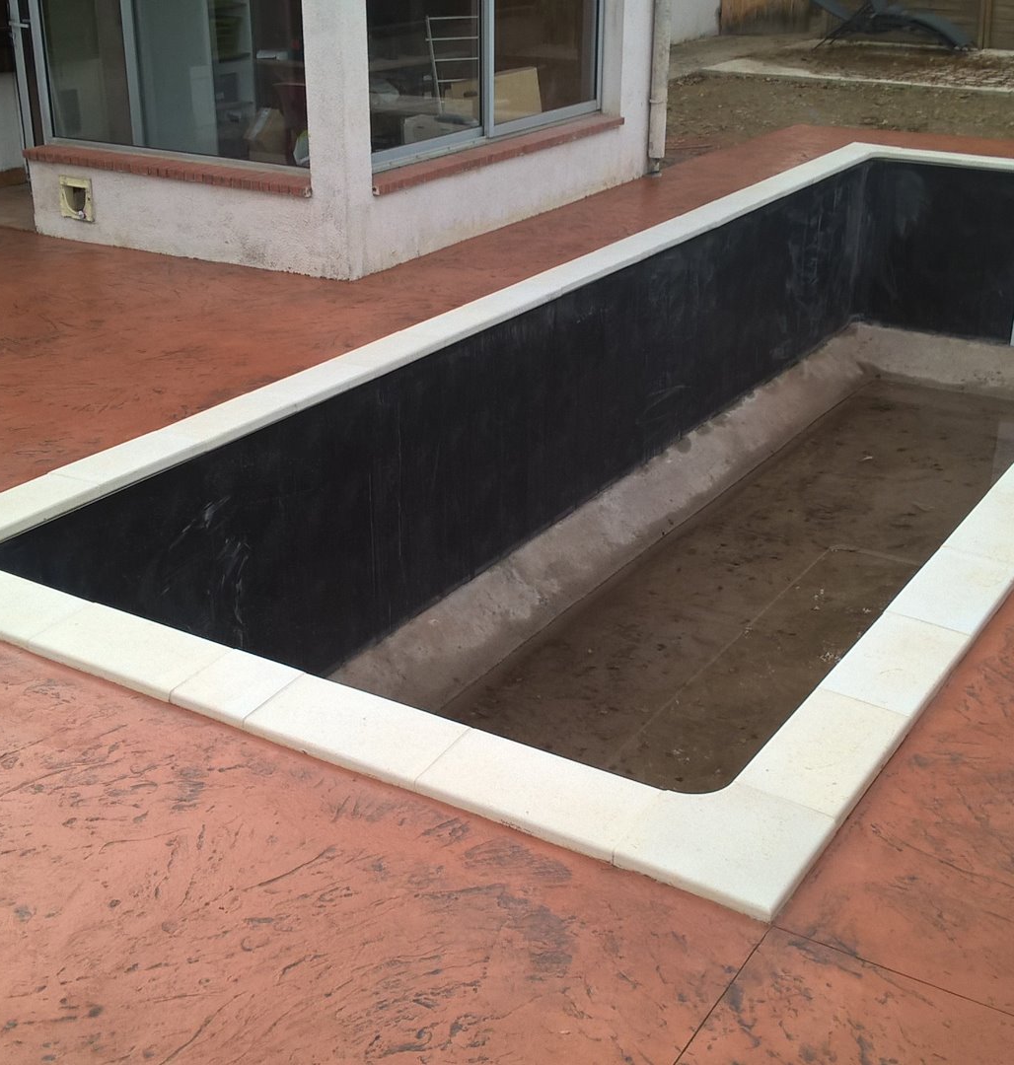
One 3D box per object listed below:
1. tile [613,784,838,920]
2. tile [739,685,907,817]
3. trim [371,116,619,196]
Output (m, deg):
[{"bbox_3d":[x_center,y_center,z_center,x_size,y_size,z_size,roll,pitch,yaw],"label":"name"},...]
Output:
[{"bbox_3d":[0.465,0.662,3.182,0.359,0.040,0.360,14,28,29],"label":"tile"},{"bbox_3d":[0.739,0.524,3.494,0.254,0.040,0.505,14,28,29],"label":"tile"},{"bbox_3d":[-0.051,-2.165,8.520,0.236,0.058,2.646,14,28,29],"label":"trim"}]

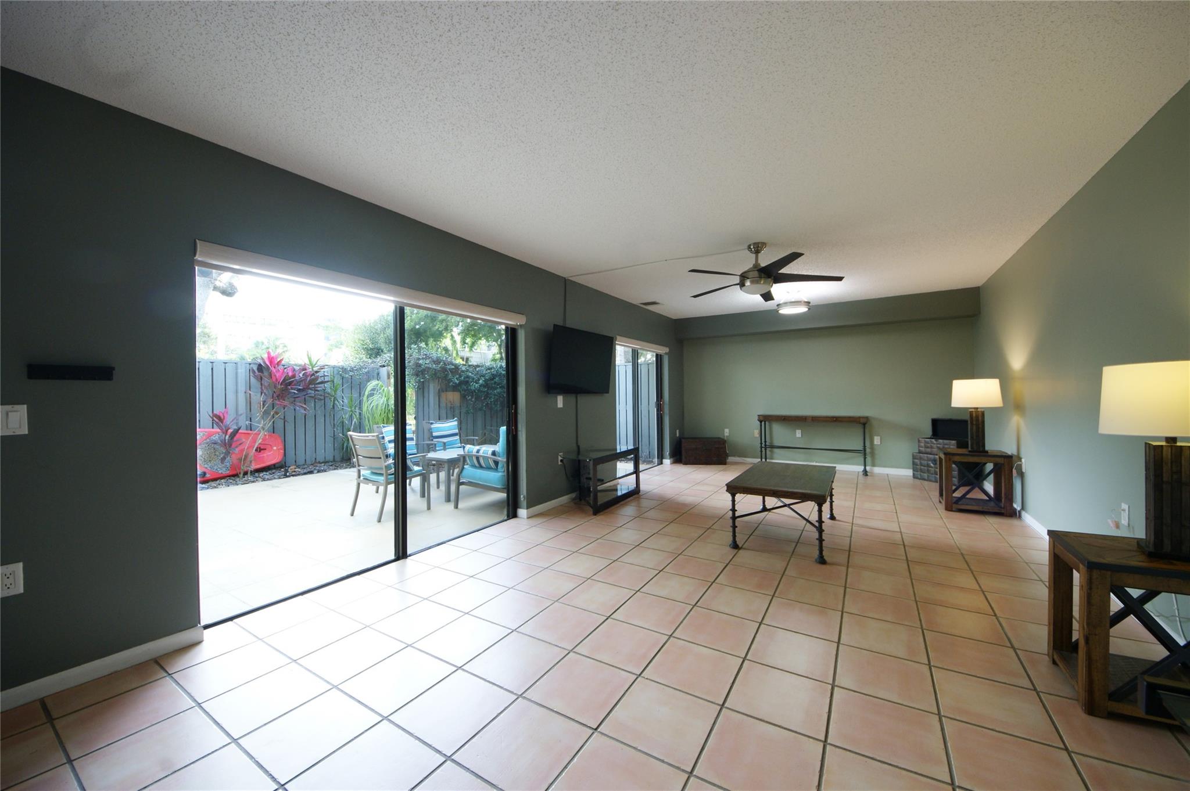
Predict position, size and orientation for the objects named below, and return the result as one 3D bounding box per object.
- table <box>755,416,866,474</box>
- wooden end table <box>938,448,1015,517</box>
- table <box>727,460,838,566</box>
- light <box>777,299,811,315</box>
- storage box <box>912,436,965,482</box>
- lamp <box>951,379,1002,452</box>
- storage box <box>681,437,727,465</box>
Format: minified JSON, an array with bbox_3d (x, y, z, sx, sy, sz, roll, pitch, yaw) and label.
[{"bbox_3d":[3.344,0.735,6.150,1.460,0.820,0.370,0,0,31],"label":"table"},{"bbox_3d":[3.800,0.858,3.985,0.490,0.576,0.360,0,0,34],"label":"wooden end table"},{"bbox_3d":[1.639,0.922,3.387,0.670,0.479,1.240,0,0,34],"label":"table"},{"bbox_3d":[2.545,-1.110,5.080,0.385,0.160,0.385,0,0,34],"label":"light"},{"bbox_3d":[4.675,0.861,5.285,0.480,0.550,0.500,0,0,-26],"label":"storage box"},{"bbox_3d":[3.880,0.203,4.030,0.380,0.735,0.370,0,0,34],"label":"lamp"},{"bbox_3d":[1.831,0.946,6.760,0.710,0.415,0.420,0,0,6],"label":"storage box"}]

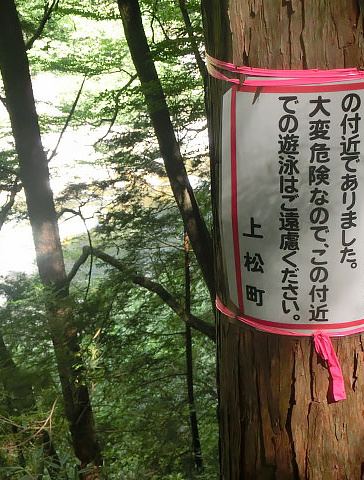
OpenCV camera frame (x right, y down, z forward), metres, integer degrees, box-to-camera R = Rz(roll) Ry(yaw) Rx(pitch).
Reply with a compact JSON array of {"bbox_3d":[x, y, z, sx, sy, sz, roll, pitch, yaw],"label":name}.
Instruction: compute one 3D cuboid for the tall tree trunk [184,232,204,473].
[{"bbox_3d":[0.080,0.890,5.500,0.080,1.980,0.080,-3,18,1],"label":"tall tree trunk"}]

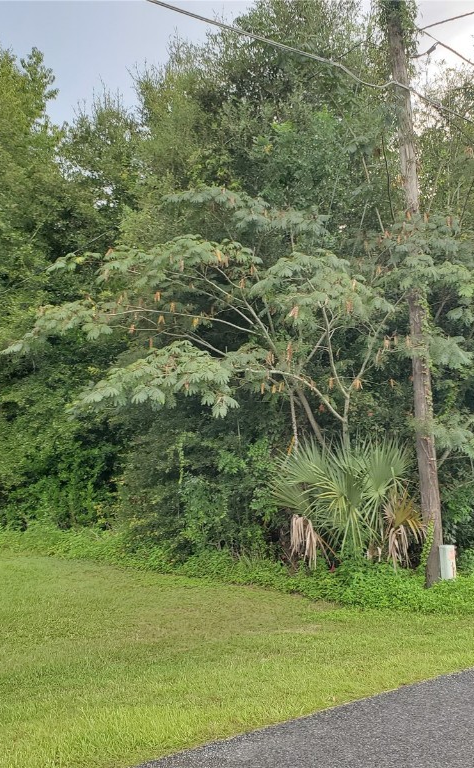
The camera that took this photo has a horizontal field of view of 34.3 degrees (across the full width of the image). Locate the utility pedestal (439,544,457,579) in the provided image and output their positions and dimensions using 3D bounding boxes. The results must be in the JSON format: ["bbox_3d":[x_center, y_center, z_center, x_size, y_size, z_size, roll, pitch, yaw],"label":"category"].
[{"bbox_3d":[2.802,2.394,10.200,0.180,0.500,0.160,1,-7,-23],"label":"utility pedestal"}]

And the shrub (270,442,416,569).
[{"bbox_3d":[1.566,1.738,11.000,2.050,1.850,1.750,-2,-6,6],"label":"shrub"}]

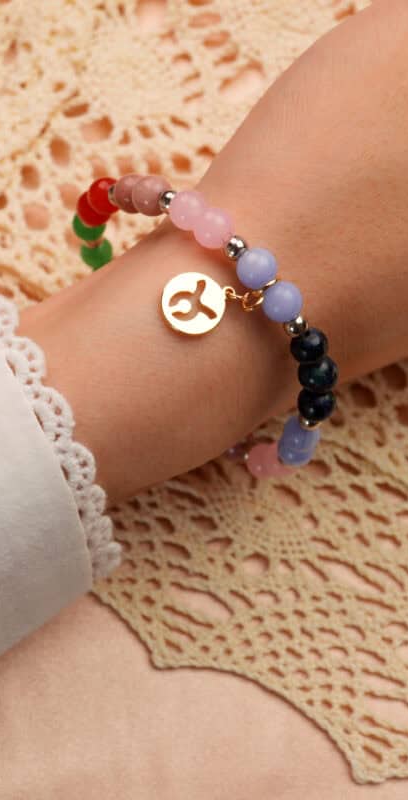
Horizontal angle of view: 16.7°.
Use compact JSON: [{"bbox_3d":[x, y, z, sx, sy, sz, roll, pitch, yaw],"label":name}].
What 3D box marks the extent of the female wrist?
[{"bbox_3d":[-0.011,-0.008,0.306,0.056,0.042,0.048,-31,64,-20],"label":"female wrist"}]

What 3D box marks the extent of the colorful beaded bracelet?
[{"bbox_3d":[-0.007,-0.013,0.317,0.025,0.076,0.075,-36,101,-25],"label":"colorful beaded bracelet"}]

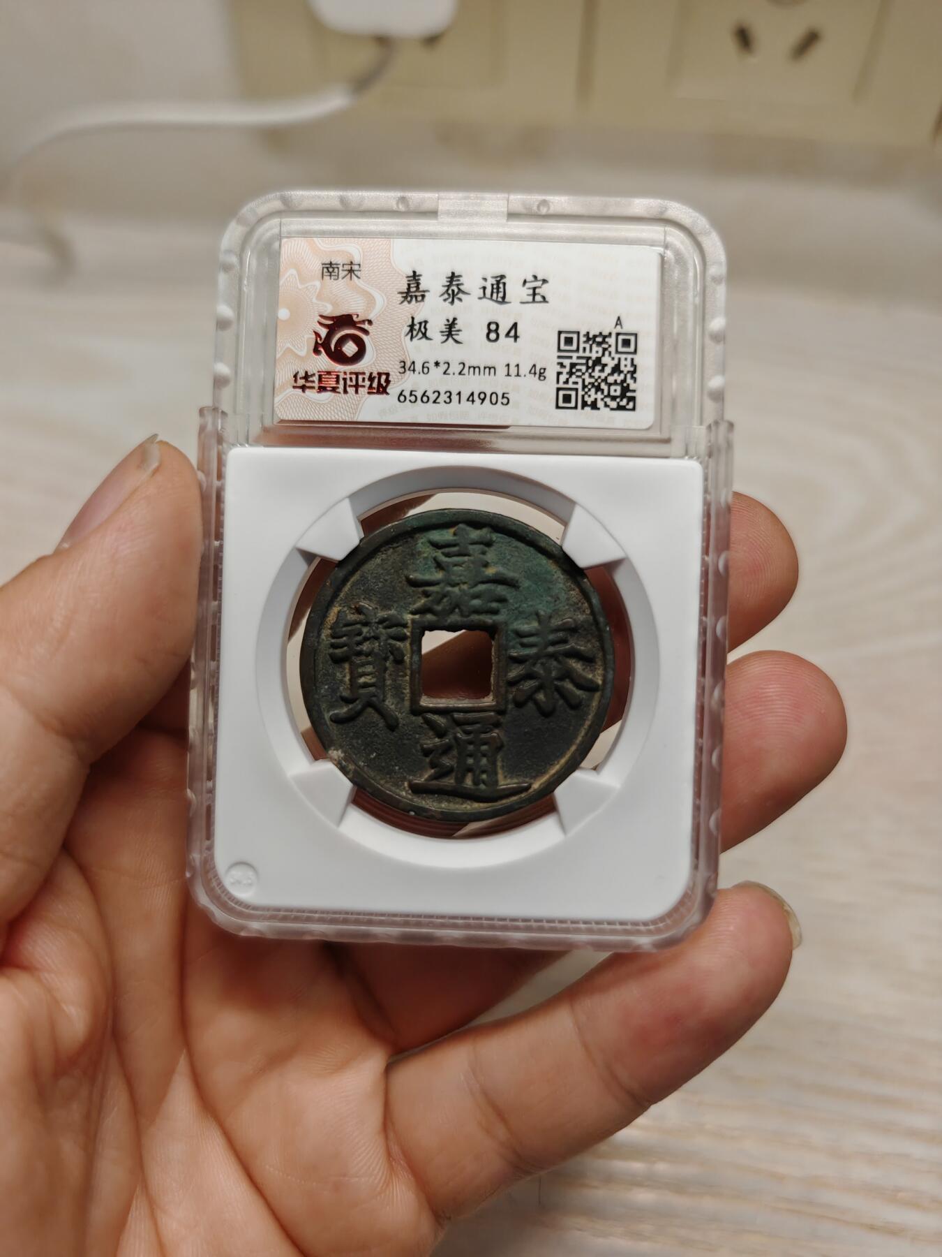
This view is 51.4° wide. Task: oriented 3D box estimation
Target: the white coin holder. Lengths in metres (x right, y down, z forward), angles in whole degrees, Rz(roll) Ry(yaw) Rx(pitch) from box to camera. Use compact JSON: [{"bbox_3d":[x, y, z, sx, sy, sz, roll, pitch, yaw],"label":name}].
[{"bbox_3d":[-0.001,-0.006,0.109,0.059,0.009,0.083,2,90,1],"label":"white coin holder"}]

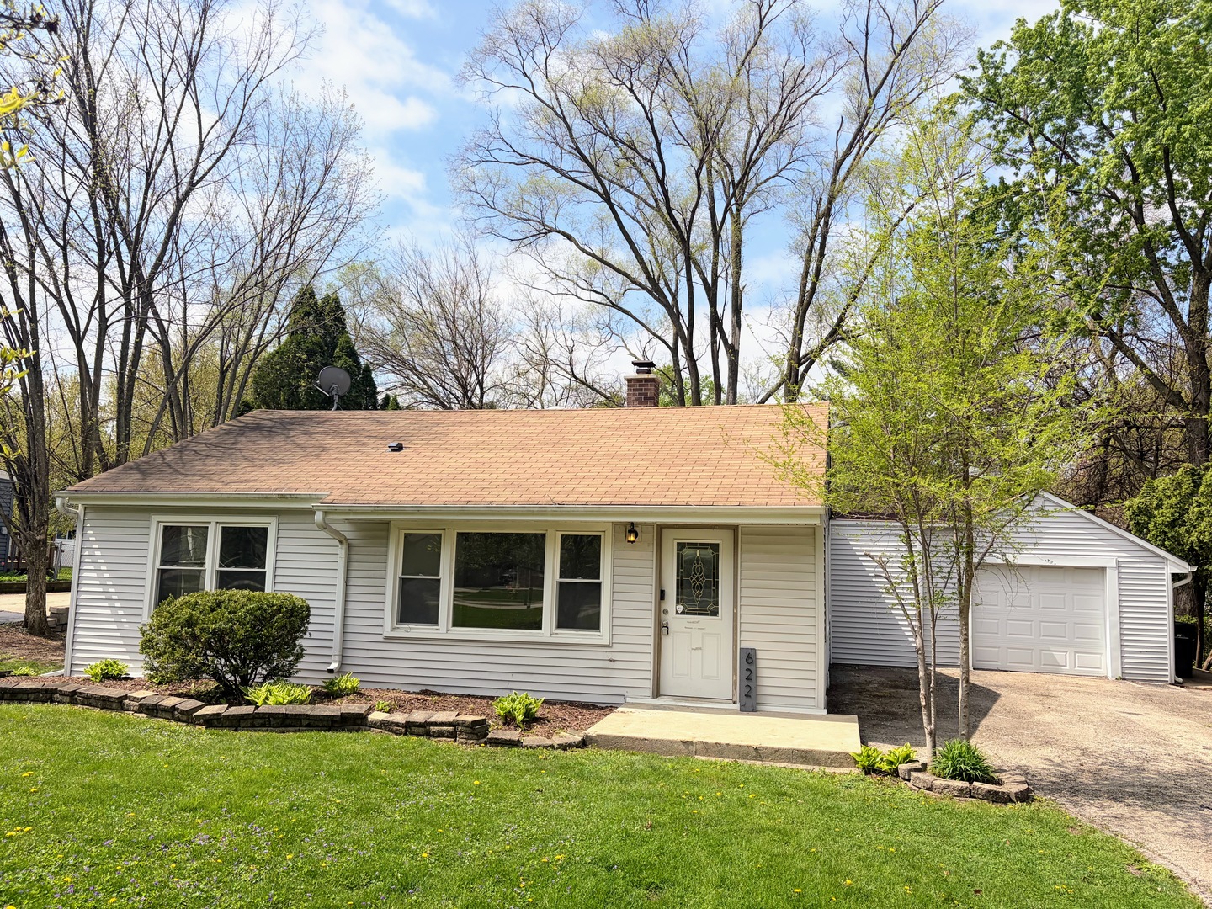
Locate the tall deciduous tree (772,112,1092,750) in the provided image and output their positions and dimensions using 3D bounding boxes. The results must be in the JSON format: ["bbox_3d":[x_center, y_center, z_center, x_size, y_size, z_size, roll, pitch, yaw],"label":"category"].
[{"bbox_3d":[3.010,-0.294,8.558,2.840,6.300,2.600,0,-7,13],"label":"tall deciduous tree"}]

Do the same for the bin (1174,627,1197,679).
[{"bbox_3d":[11.171,3.842,17.918,0.610,1.090,0.750,0,-7,13],"label":"bin"}]

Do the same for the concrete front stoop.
[{"bbox_3d":[1.284,2.917,9.583,2.660,0.170,2.250,0,-7,13],"label":"concrete front stoop"}]

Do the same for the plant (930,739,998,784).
[{"bbox_3d":[3.069,2.592,7.800,0.570,0.390,0.560,0,-7,13],"label":"plant"}]

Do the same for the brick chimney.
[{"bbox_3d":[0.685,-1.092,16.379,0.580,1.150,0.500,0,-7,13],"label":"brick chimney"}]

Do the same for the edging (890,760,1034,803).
[{"bbox_3d":[3.032,2.757,7.683,1.070,0.150,0.900,0,-7,13],"label":"edging"}]

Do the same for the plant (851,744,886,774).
[{"bbox_3d":[2.349,2.721,8.153,0.330,0.280,0.340,0,-7,13],"label":"plant"}]

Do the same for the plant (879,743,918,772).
[{"bbox_3d":[2.629,2.724,8.192,0.340,0.280,0.340,0,-7,13],"label":"plant"}]

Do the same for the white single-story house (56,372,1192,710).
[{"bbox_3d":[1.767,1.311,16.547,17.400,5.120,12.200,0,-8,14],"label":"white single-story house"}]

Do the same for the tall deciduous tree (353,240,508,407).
[{"bbox_3d":[-5.956,-1.013,30.441,5.900,13.100,5.600,0,-7,13],"label":"tall deciduous tree"}]

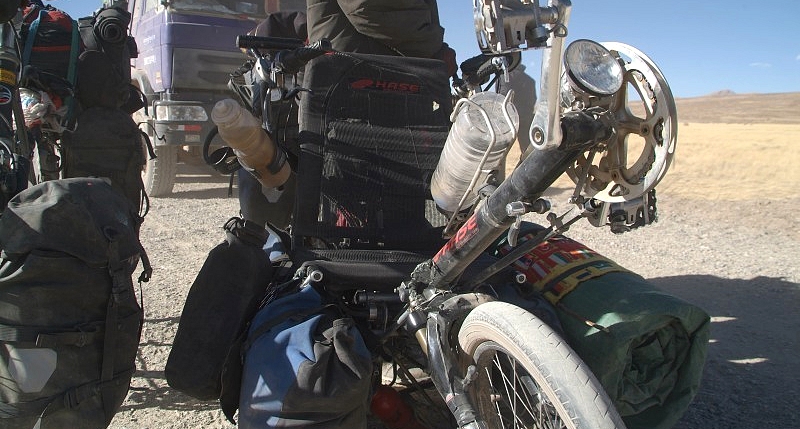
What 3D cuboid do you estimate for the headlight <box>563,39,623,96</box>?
[{"bbox_3d":[0.227,-0.168,0.751,0.081,0.081,0.058,-4,-21,-21],"label":"headlight"}]

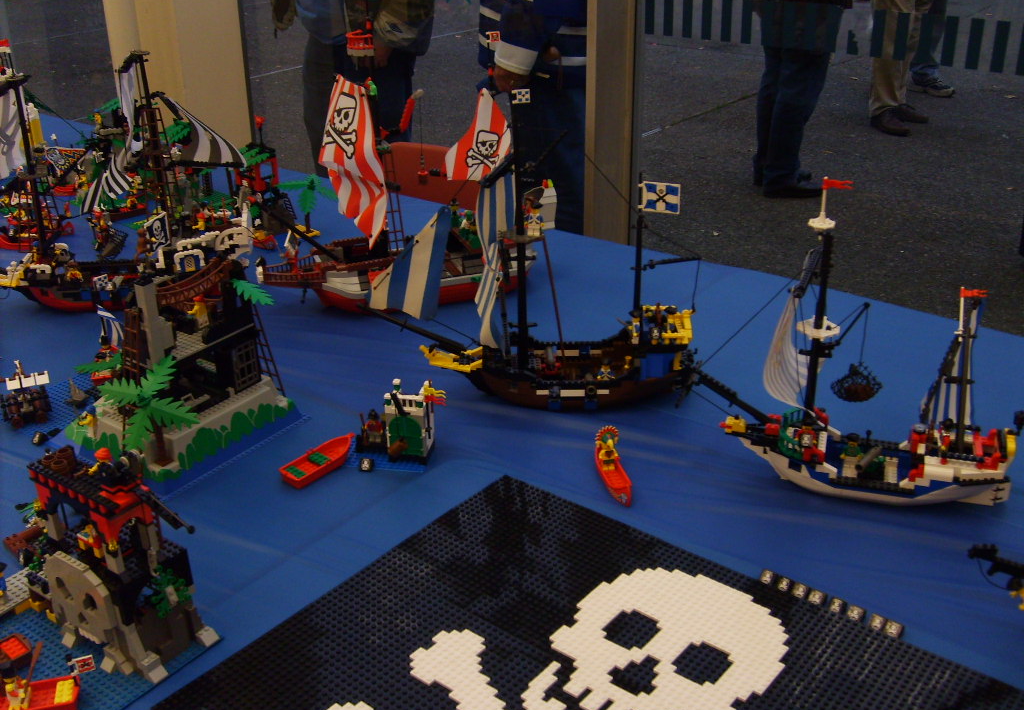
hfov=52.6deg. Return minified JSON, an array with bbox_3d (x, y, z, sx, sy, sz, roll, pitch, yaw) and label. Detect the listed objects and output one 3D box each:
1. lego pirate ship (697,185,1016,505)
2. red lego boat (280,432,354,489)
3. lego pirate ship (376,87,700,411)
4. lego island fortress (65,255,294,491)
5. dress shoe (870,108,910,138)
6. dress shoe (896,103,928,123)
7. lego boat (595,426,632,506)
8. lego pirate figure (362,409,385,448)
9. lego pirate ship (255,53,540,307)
[{"bbox_3d":[0.386,-0.006,1.140,0.380,0.386,0.160,8,27,17],"label":"lego pirate ship"},{"bbox_3d":[-0.234,0.129,1.289,0.045,0.021,0.119,17,31,32],"label":"red lego boat"},{"bbox_3d":[0.016,-0.130,1.346,0.452,0.434,0.150,0,26,1],"label":"lego pirate ship"},{"bbox_3d":[-0.448,0.001,1.341,0.256,0.214,0.256,16,30,30],"label":"lego island fortress"},{"bbox_3d":[2.194,-1.351,5.985,0.105,0.105,0.287,-17,30,-30],"label":"dress shoe"},{"bbox_3d":[2.382,-1.474,6.255,0.287,0.100,0.105,22,34,39],"label":"dress shoe"},{"bbox_3d":[0.124,0.126,1.245,0.036,0.058,0.108,-7,27,-13],"label":"lego boat"},{"bbox_3d":[-0.177,0.091,1.314,0.031,0.047,0.022,3,26,7],"label":"lego pirate figure"},{"bbox_3d":[-0.185,-0.319,1.659,0.482,0.510,0.170,-10,27,-18],"label":"lego pirate ship"}]

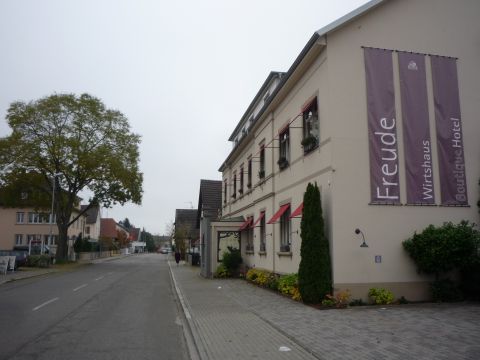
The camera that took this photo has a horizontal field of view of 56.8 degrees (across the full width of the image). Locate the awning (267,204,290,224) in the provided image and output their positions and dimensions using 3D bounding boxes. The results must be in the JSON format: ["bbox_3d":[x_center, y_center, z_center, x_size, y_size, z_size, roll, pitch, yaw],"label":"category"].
[{"bbox_3d":[1.526,1.392,18.165,0.700,0.820,1.620,1,-9,-10],"label":"awning"}]

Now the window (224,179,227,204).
[{"bbox_3d":[-1.111,1.040,35.822,0.200,1.800,1.050,1,-9,-10],"label":"window"}]

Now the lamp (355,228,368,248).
[{"bbox_3d":[3.767,1.792,13.648,0.250,0.540,0.560,2,-9,-13],"label":"lamp"}]

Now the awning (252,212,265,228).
[{"bbox_3d":[0.921,2.100,23.186,0.620,0.820,1.150,2,-9,-10],"label":"awning"}]

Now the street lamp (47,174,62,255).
[{"bbox_3d":[-16.221,3.455,39.244,0.950,8.050,0.300,1,-9,-10],"label":"street lamp"}]

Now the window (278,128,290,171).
[{"bbox_3d":[1.881,-1.305,18.558,0.200,1.780,1.520,1,-9,-10],"label":"window"}]

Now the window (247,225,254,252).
[{"bbox_3d":[0.603,3.220,25.415,0.200,1.750,1.650,1,-9,-10],"label":"window"}]

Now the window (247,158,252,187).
[{"bbox_3d":[0.664,-0.352,27.049,0.200,1.780,1.100,2,-9,-10],"label":"window"}]

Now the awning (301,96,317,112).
[{"bbox_3d":[2.263,-2.436,16.026,0.650,0.780,1.500,2,-9,-10],"label":"awning"}]

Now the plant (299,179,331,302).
[{"bbox_3d":[2.243,1.819,13.403,1.020,3.580,1.020,1,-9,-10],"label":"plant"}]

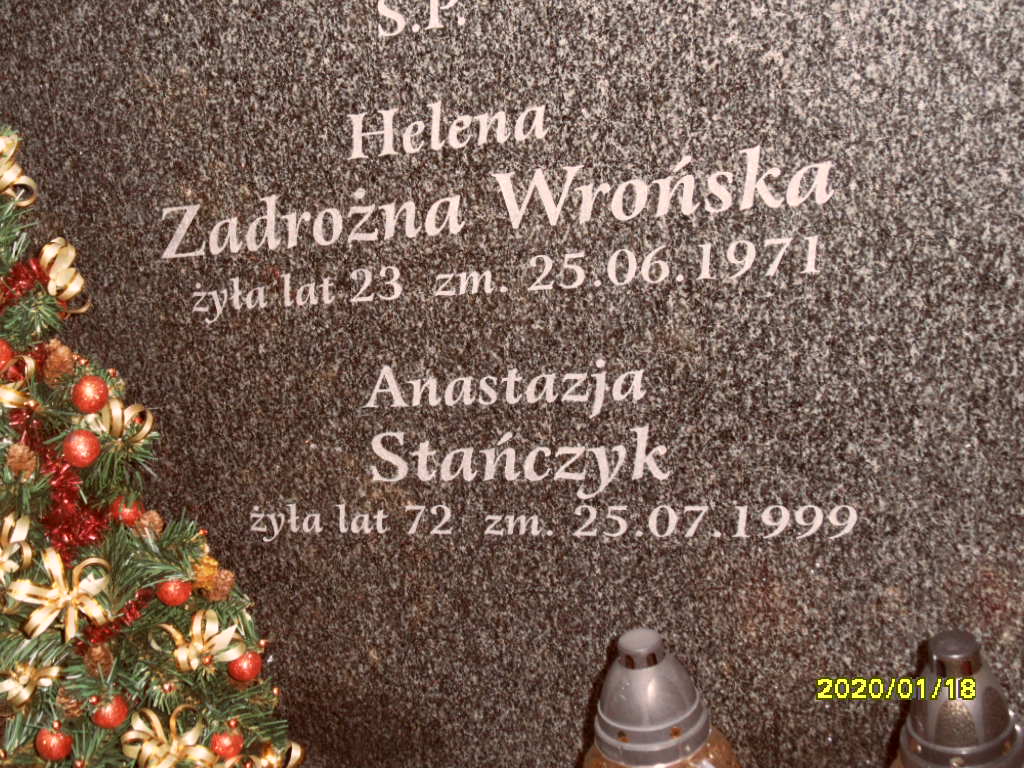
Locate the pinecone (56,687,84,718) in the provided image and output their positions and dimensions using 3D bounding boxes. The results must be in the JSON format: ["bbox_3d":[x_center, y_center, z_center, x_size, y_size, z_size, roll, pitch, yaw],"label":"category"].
[{"bbox_3d":[-0.333,0.240,1.115,0.023,0.026,0.023,-19,24,-17],"label":"pinecone"}]

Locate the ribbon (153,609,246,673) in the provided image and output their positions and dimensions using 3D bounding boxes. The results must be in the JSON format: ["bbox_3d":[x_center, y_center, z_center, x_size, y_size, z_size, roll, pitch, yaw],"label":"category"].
[{"bbox_3d":[-0.237,0.194,1.120,0.070,0.050,0.040,-16,-9,-23],"label":"ribbon"}]

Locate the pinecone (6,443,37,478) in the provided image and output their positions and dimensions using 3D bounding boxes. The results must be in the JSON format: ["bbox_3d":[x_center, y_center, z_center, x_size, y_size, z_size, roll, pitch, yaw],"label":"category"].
[{"bbox_3d":[-0.361,0.056,1.090,0.023,0.027,0.023,-19,24,-17],"label":"pinecone"}]

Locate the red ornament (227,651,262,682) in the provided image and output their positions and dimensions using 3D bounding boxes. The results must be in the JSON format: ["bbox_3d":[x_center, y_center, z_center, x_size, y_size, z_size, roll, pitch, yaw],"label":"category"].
[{"bbox_3d":[-0.207,0.218,1.150,0.027,0.027,0.027,-11,18,-6],"label":"red ornament"}]

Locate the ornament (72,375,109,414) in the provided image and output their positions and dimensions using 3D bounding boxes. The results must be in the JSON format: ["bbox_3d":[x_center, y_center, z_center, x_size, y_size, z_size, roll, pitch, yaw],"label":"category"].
[{"bbox_3d":[-0.313,0.008,1.100,0.027,0.027,0.027,-11,18,-6],"label":"ornament"}]

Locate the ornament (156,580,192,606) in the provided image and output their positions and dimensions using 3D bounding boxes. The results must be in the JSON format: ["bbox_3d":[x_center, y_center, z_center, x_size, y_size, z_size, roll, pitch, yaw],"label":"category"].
[{"bbox_3d":[-0.253,0.154,1.110,0.027,0.027,0.027,-11,18,-6],"label":"ornament"}]

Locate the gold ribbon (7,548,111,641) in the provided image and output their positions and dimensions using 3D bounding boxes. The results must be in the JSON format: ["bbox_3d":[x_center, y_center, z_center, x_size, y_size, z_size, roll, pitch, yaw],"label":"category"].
[{"bbox_3d":[-0.328,0.152,1.070,0.074,0.066,0.036,-13,-9,-14],"label":"gold ribbon"}]

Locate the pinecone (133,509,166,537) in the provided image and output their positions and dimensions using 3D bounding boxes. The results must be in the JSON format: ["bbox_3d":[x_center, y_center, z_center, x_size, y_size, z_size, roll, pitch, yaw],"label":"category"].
[{"bbox_3d":[-0.278,0.106,1.130,0.023,0.024,0.023,11,32,42],"label":"pinecone"}]

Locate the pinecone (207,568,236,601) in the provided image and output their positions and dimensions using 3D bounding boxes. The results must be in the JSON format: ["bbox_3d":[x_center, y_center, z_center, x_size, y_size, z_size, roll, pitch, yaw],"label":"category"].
[{"bbox_3d":[-0.222,0.153,1.130,0.023,0.026,0.023,11,32,42],"label":"pinecone"}]

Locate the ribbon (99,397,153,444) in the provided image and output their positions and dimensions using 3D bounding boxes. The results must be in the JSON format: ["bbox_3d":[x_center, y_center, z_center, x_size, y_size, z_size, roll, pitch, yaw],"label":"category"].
[{"bbox_3d":[-0.289,0.027,1.110,0.030,0.036,0.042,8,29,38],"label":"ribbon"}]

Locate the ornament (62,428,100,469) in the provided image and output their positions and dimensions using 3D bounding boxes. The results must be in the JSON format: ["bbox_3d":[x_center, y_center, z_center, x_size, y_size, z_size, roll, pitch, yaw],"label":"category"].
[{"bbox_3d":[-0.315,0.047,1.085,0.028,0.028,0.028,-19,24,-17],"label":"ornament"}]

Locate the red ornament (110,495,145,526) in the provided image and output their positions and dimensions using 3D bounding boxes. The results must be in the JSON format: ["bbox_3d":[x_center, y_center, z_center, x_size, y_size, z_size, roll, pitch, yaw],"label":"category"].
[{"bbox_3d":[-0.299,0.098,1.150,0.027,0.027,0.027,-11,18,-6],"label":"red ornament"}]

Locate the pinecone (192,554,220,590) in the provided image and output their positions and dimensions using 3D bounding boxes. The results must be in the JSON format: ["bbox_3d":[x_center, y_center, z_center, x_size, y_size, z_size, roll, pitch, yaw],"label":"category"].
[{"bbox_3d":[-0.233,0.144,1.130,0.023,0.028,0.023,-11,18,-6],"label":"pinecone"}]

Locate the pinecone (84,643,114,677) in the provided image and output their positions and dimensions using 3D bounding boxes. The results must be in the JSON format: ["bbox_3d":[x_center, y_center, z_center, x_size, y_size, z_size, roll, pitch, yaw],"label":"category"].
[{"bbox_3d":[-0.310,0.207,1.110,0.023,0.028,0.023,-19,24,-17],"label":"pinecone"}]

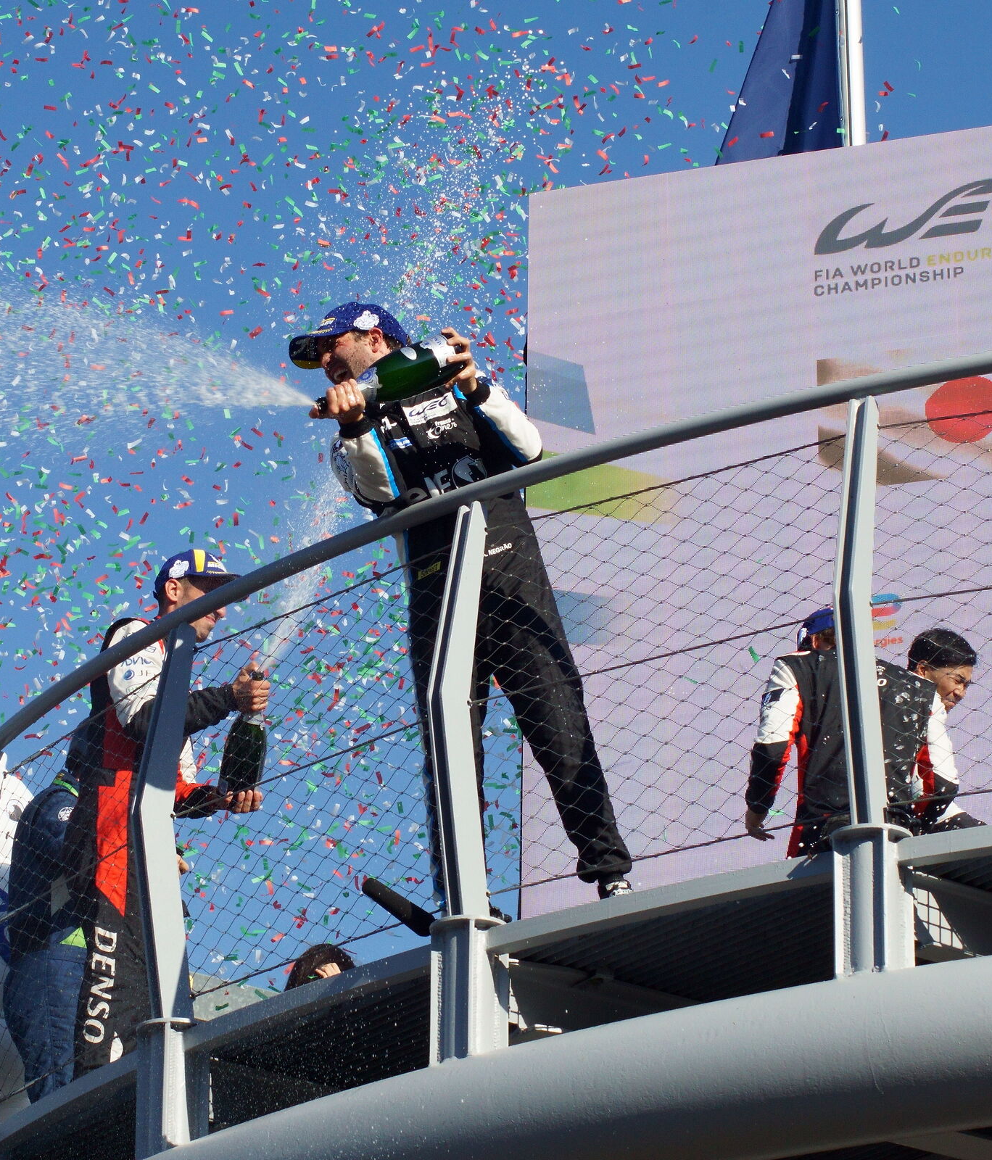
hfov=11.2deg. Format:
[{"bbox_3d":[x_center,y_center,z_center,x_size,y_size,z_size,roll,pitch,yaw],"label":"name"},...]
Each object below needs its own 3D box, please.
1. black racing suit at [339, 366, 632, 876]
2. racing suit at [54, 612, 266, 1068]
[{"bbox_3d":[-0.036,0.153,12.269,0.728,1.470,0.480,-4,-23,10],"label":"black racing suit"},{"bbox_3d":[-0.906,0.766,13.810,0.517,1.486,0.520,-3,-23,8],"label":"racing suit"}]

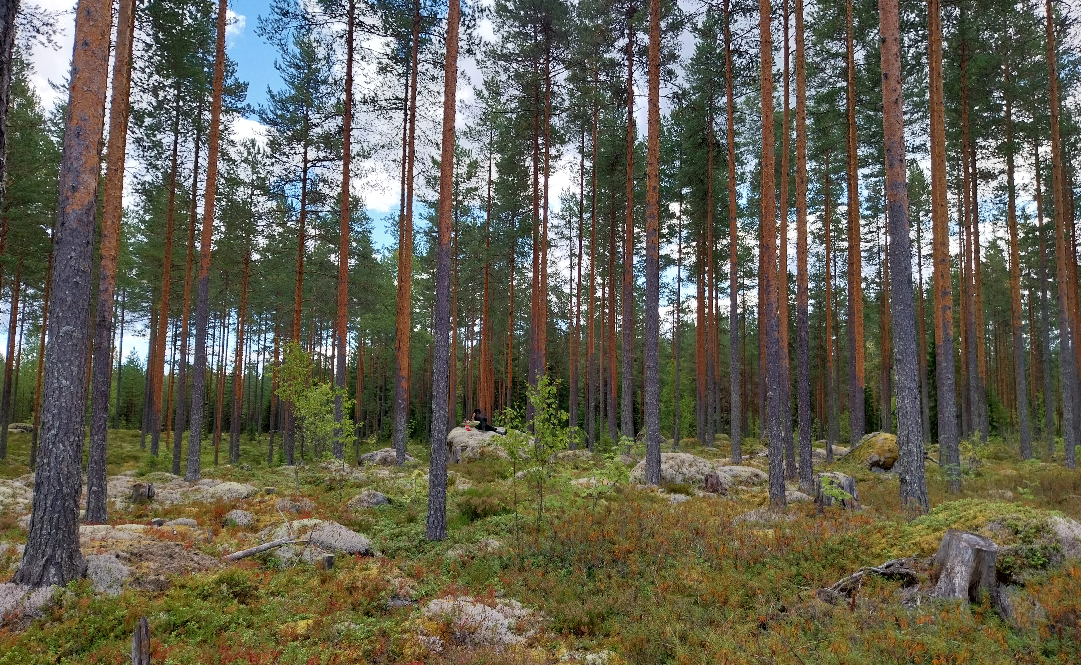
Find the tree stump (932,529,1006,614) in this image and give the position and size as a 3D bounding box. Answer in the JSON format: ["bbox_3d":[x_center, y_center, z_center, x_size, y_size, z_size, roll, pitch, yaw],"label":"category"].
[{"bbox_3d":[3.121,1.721,5.900,0.510,0.550,0.480,-2,-7,27],"label":"tree stump"}]

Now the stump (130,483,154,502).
[{"bbox_3d":[-6.964,2.792,14.200,0.420,0.340,0.380,4,-7,-25],"label":"stump"}]

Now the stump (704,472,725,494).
[{"bbox_3d":[3.484,3.018,16.300,0.380,0.420,0.360,0,-6,12],"label":"stump"}]

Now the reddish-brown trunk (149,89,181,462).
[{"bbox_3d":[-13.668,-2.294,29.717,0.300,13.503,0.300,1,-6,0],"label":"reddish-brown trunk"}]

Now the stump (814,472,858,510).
[{"bbox_3d":[4.703,2.502,12.900,0.680,0.560,0.630,-1,-6,20],"label":"stump"}]

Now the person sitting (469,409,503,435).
[{"bbox_3d":[-1.741,2.977,27.000,1.050,0.800,0.500,-1,-6,17],"label":"person sitting"}]

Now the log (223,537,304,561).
[{"bbox_3d":[-3.043,2.377,8.950,0.901,0.100,0.100,-5,-1,-42],"label":"log"}]

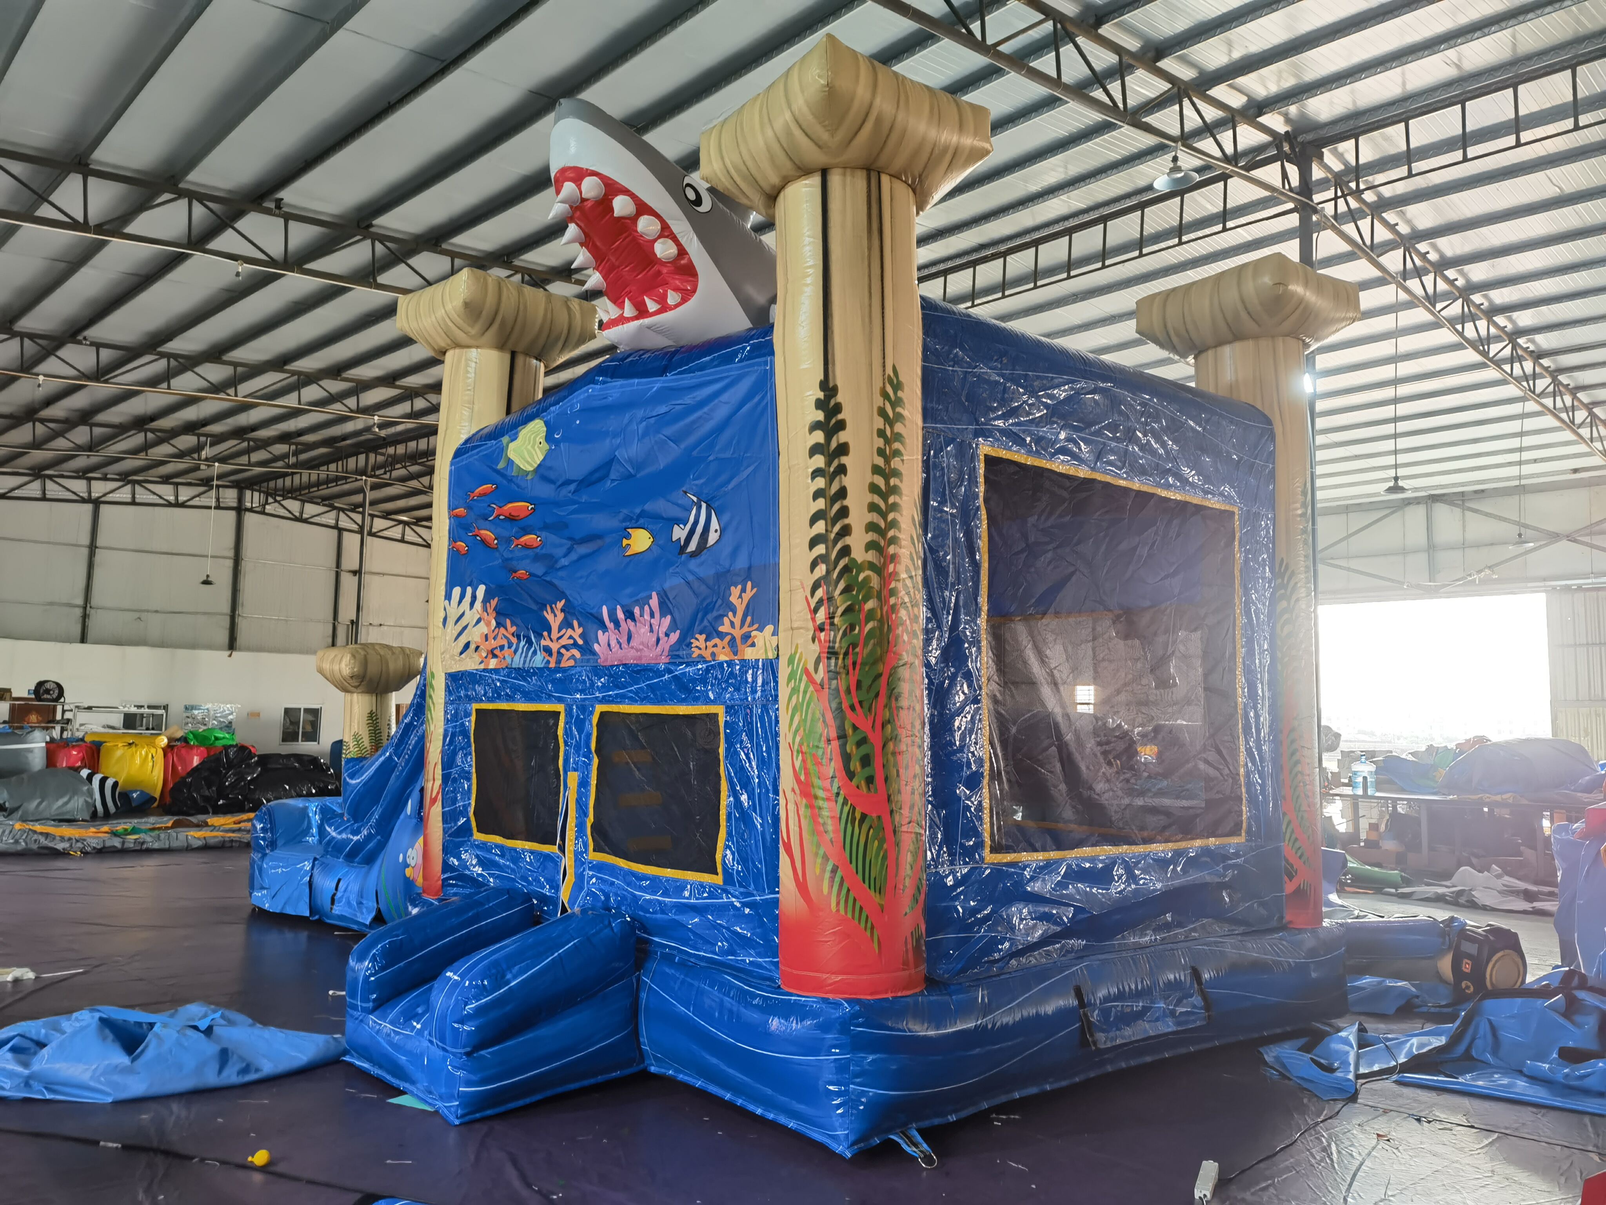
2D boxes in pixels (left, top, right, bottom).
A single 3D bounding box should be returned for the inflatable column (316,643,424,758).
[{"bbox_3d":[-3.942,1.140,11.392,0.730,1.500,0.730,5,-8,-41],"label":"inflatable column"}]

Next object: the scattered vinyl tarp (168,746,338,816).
[{"bbox_3d":[-10.059,3.276,23.083,3.100,1.250,1.700,4,-7,-30],"label":"scattered vinyl tarp"}]

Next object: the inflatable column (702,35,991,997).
[{"bbox_3d":[0.196,-0.290,5.357,0.923,3.735,0.923,5,-8,-41],"label":"inflatable column"}]

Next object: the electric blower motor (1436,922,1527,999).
[{"bbox_3d":[3.945,2.111,7.272,0.310,0.440,0.400,1,-6,-6],"label":"electric blower motor"}]

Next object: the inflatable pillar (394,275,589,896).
[{"bbox_3d":[-1.979,-0.038,7.847,0.923,3.735,0.923,5,-8,-41],"label":"inflatable pillar"}]

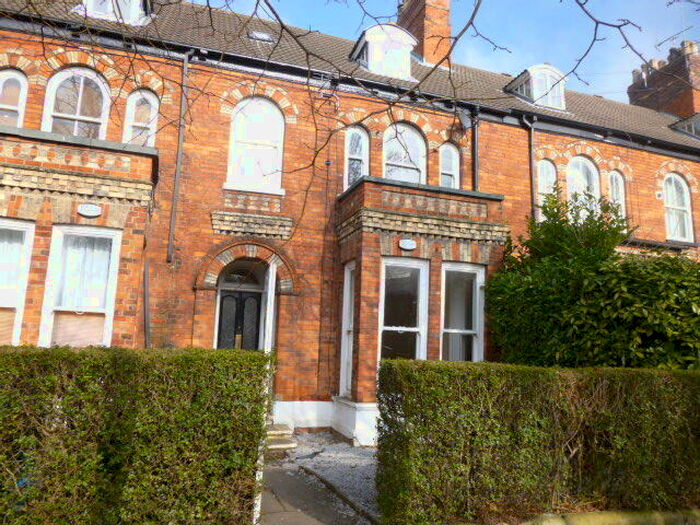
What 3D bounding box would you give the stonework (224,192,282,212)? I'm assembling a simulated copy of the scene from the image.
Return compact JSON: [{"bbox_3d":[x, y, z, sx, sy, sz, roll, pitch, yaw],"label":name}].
[{"bbox_3d":[-1.759,-1.085,9.221,1.037,0.282,0.073,5,-8,-18],"label":"stonework"}]

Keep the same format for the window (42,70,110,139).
[{"bbox_3d":[-4.757,-2.527,8.793,0.975,1.808,0.150,5,-8,-19],"label":"window"}]

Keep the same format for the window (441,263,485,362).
[{"bbox_3d":[2.003,1.209,9.154,0.891,2.445,0.150,5,-8,-19],"label":"window"}]

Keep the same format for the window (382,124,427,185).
[{"bbox_3d":[1.141,-2.078,10.412,1.010,1.656,0.109,5,-8,-18],"label":"window"}]

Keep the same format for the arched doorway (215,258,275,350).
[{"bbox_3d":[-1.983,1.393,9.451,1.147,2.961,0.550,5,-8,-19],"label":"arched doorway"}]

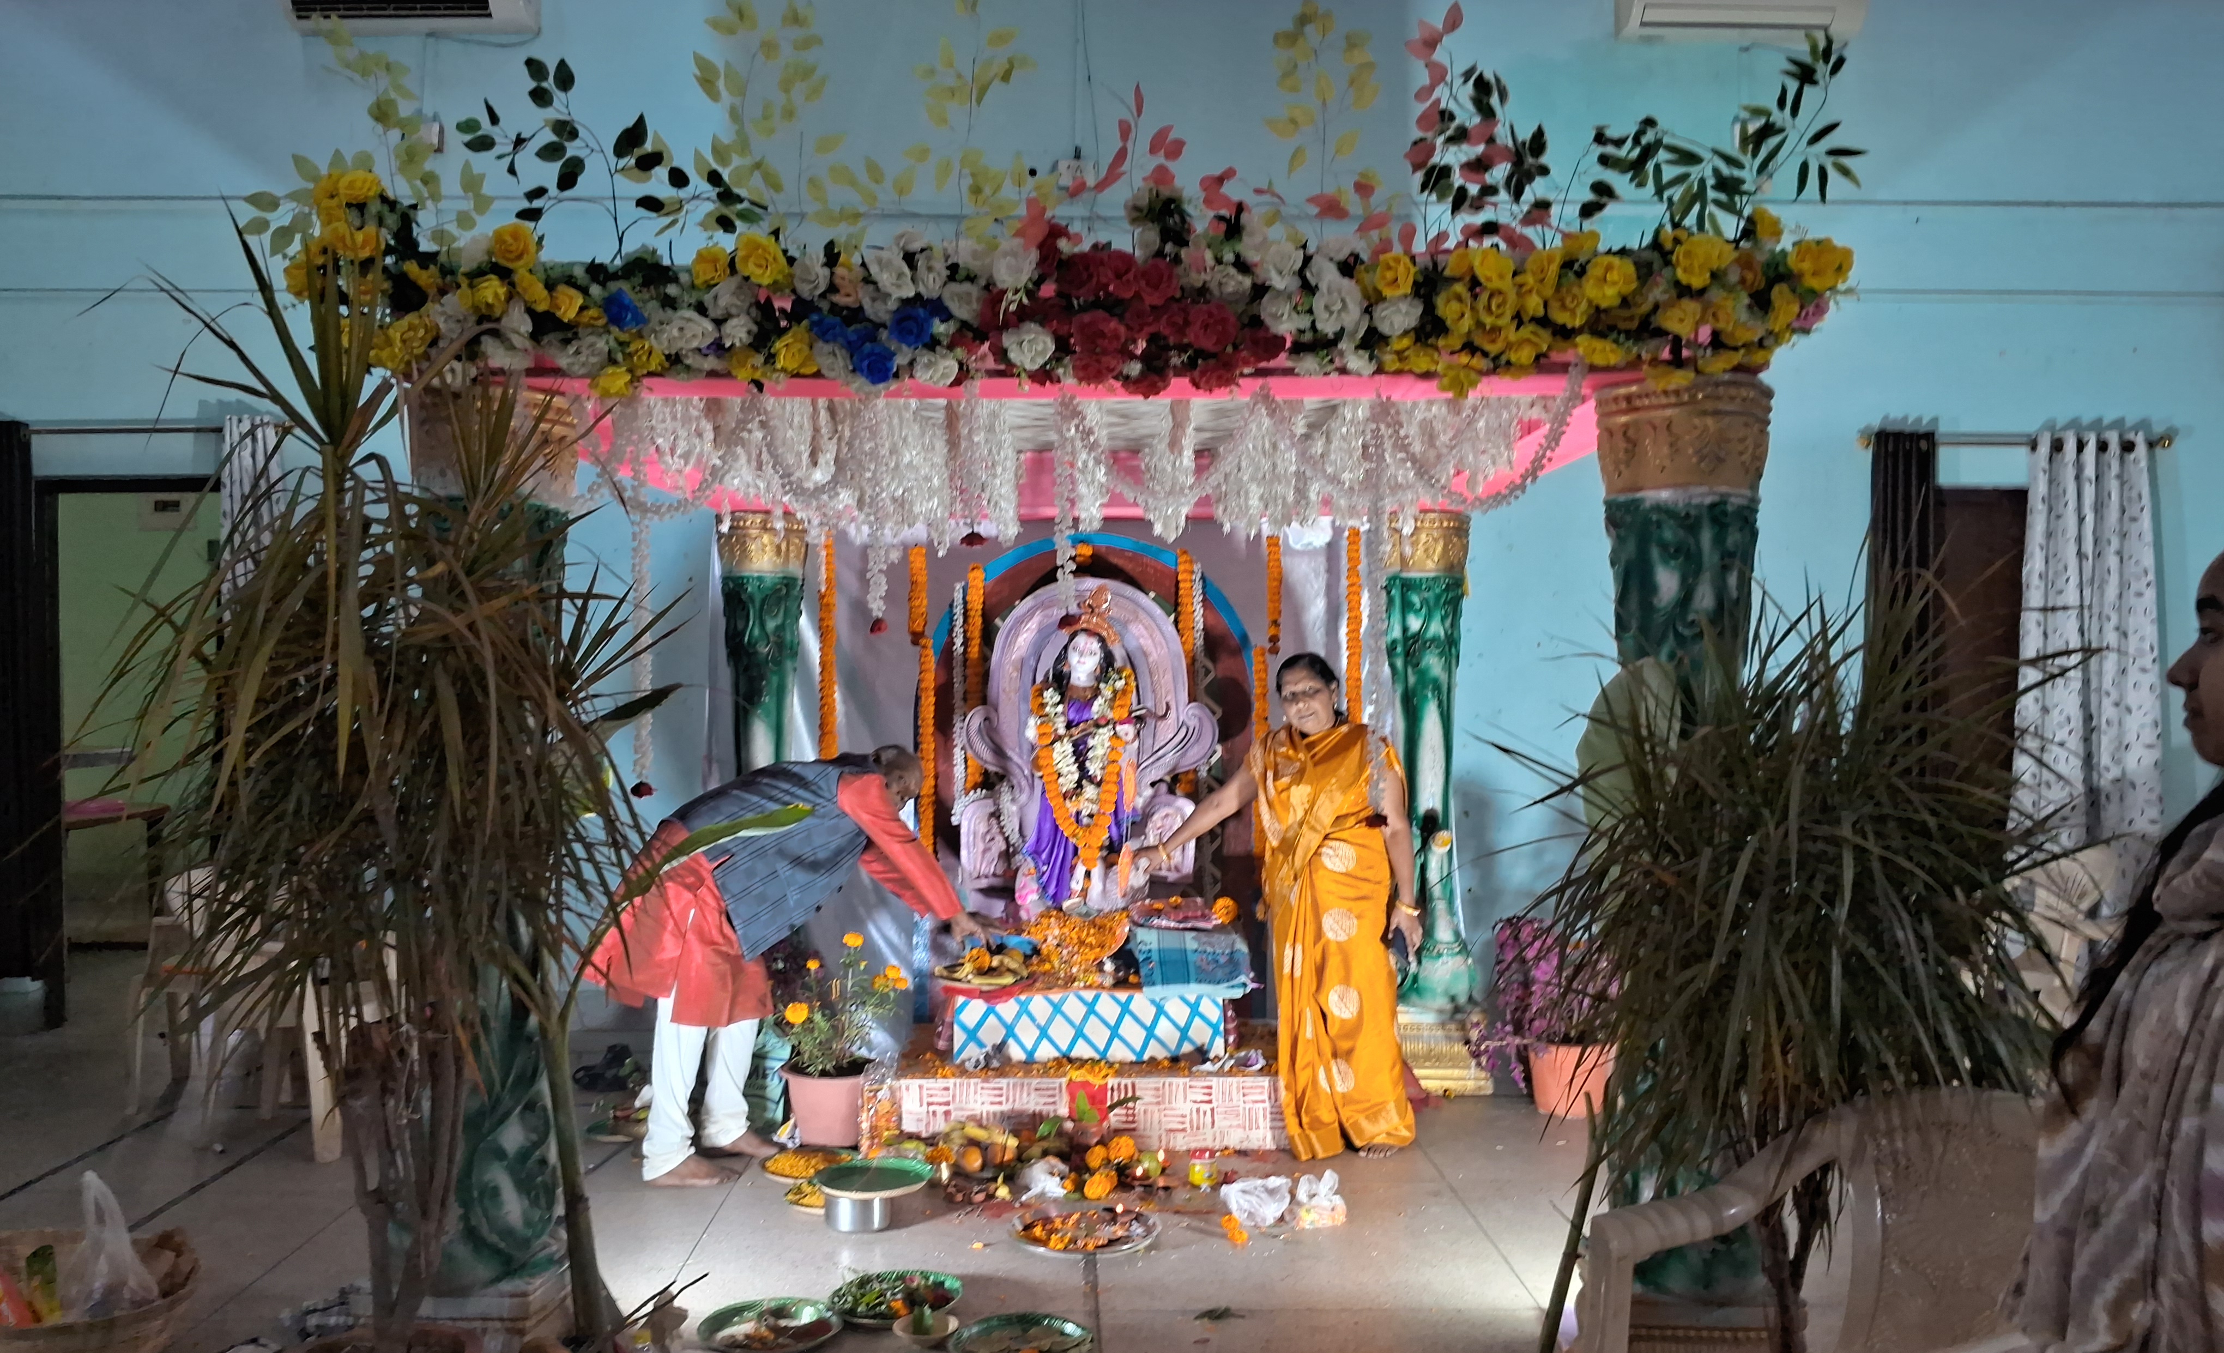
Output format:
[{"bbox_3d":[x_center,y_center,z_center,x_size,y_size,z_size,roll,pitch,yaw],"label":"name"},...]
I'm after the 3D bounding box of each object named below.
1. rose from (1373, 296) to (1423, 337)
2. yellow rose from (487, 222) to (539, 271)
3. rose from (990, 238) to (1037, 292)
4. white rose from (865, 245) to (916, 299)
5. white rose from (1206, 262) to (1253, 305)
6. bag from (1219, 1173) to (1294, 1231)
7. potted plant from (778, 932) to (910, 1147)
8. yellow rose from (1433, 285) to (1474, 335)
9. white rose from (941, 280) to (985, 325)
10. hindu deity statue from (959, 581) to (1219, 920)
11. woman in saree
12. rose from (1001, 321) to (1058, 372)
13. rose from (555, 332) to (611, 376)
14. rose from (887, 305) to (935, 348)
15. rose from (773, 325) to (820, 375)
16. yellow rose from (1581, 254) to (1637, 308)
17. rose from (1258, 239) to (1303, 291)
[{"bbox_3d":[0.520,-0.654,3.040,0.095,0.073,0.060,0,0,0],"label":"rose"},{"bbox_3d":[-1.132,-0.814,3.160,0.096,0.089,0.070,0,1,-1],"label":"yellow rose"},{"bbox_3d":[-0.183,-0.762,3.090,0.086,0.099,0.075,0,0,6],"label":"rose"},{"bbox_3d":[-0.420,-0.767,3.170,0.096,0.102,0.070,0,0,-6],"label":"white rose"},{"bbox_3d":[0.214,-0.717,3.050,0.082,0.079,0.060,0,0,0],"label":"white rose"},{"bbox_3d":[0.381,1.395,4.440,0.190,0.105,0.160,0,0,-2],"label":"bag"},{"bbox_3d":[-0.826,1.103,5.151,0.380,0.626,0.360,0,1,-1],"label":"potted plant"},{"bbox_3d":[0.648,-0.696,3.170,0.082,0.094,0.065,0,0,0],"label":"yellow rose"},{"bbox_3d":[-0.286,-0.717,3.200,0.082,0.085,0.065,0,0,-5],"label":"white rose"},{"bbox_3d":[-0.073,0.251,5.620,0.860,1.130,0.420,0,1,-1],"label":"hindu deity statue"},{"bbox_3d":[0.514,0.676,5.120,0.860,1.500,0.450,0,0,11],"label":"woman in saree"},{"bbox_3d":[-0.150,-0.601,3.040,0.101,0.091,0.075,0,0,0],"label":"rose"},{"bbox_3d":[-1.012,-0.616,3.190,0.107,0.085,0.065,0,0,-5],"label":"rose"},{"bbox_3d":[-0.379,-0.666,3.170,0.087,0.081,0.065,0,0,-5],"label":"rose"},{"bbox_3d":[-0.592,-0.610,3.120,0.082,0.091,0.070,0,1,-1],"label":"rose"},{"bbox_3d":[0.915,-0.728,3.070,0.102,0.099,0.075,0,0,0],"label":"yellow rose"},{"bbox_3d":[0.320,-0.780,3.170,0.090,0.097,0.070,0,0,0],"label":"rose"}]

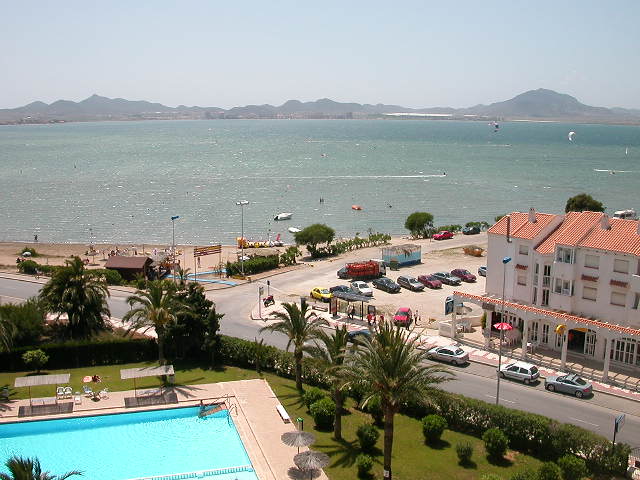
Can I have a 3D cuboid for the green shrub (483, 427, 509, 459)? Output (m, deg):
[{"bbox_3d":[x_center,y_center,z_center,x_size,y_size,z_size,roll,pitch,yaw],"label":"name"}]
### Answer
[{"bbox_3d":[12.970,15.089,50.381,1.850,2.000,1.850,3,10,14],"label":"green shrub"}]

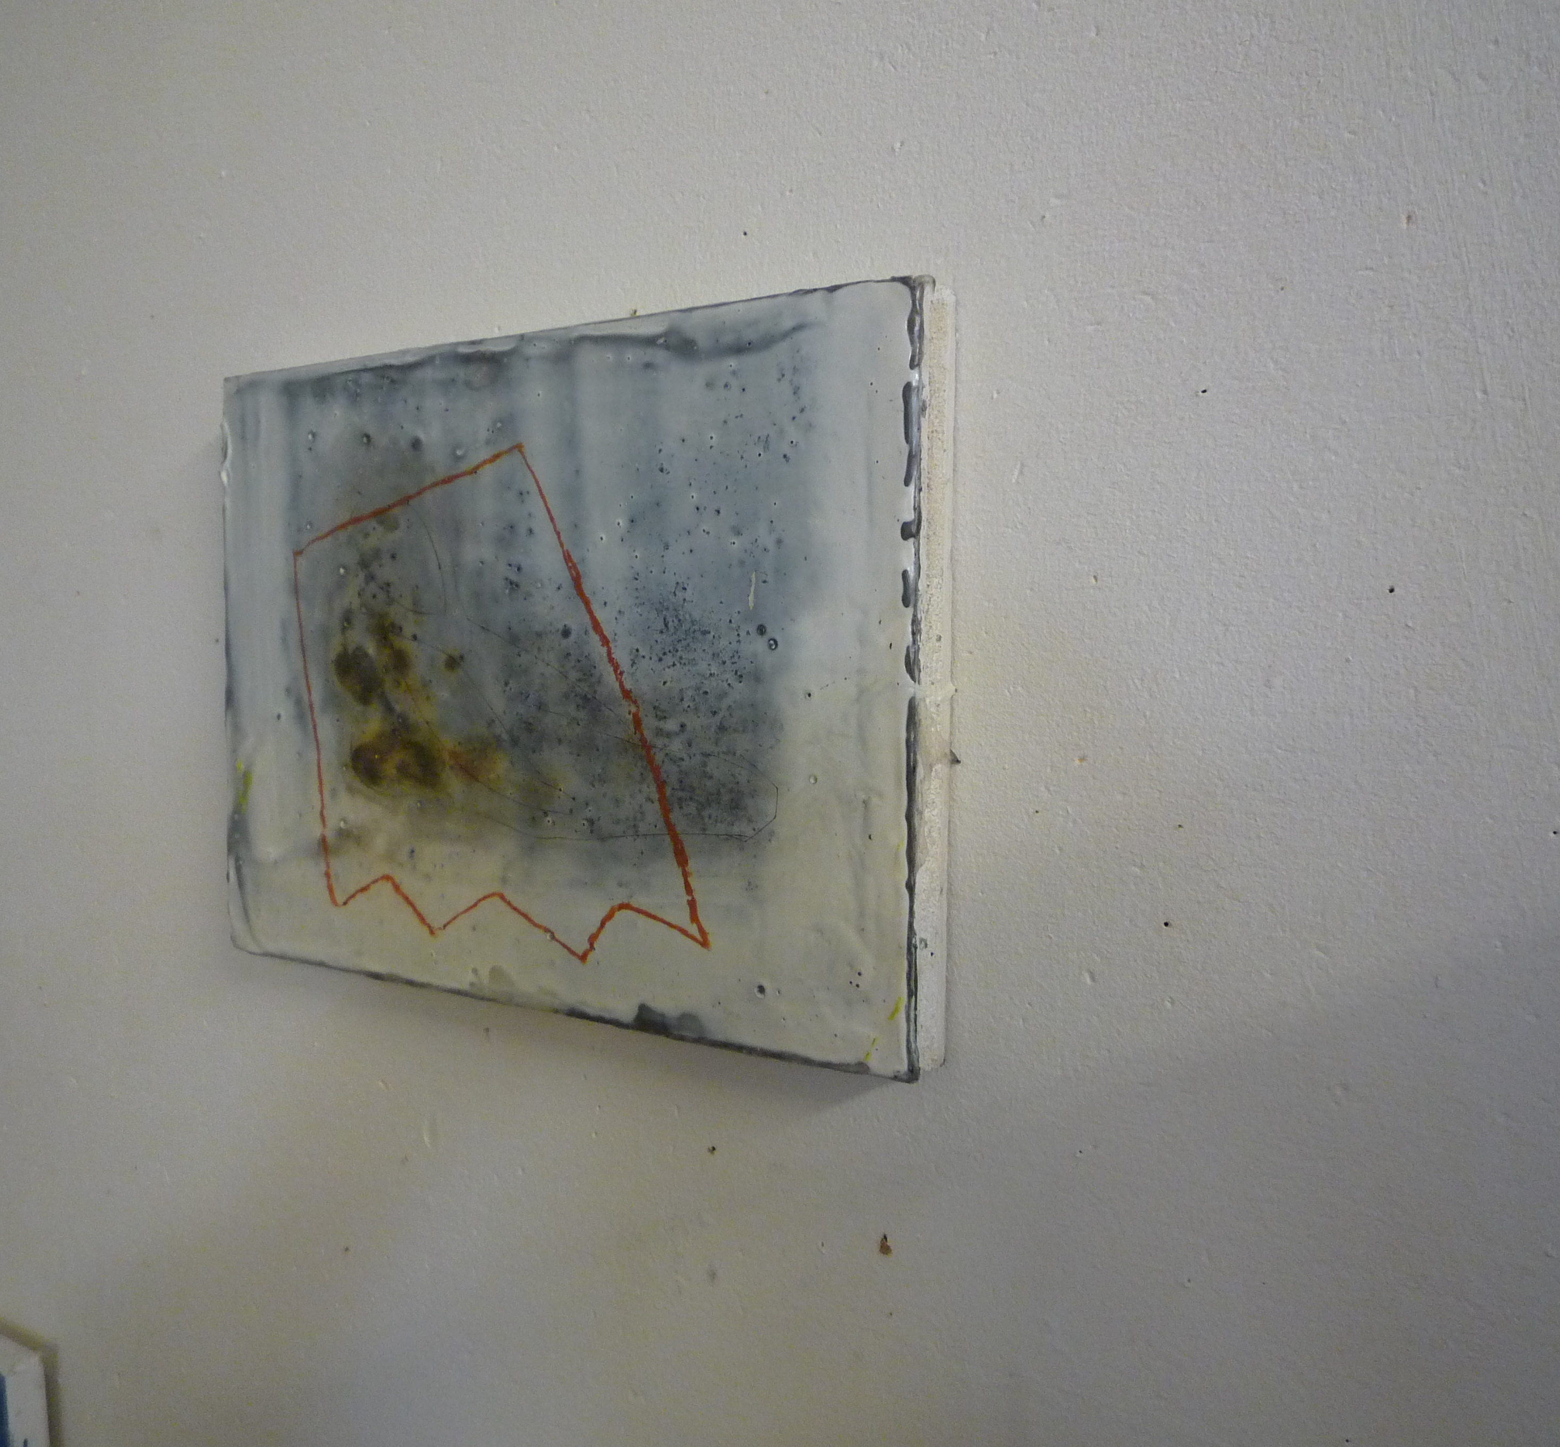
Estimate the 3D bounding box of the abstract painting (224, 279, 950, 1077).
[{"bbox_3d":[-0.112,-0.022,0.637,0.402,0.302,0.025,2,4,32],"label":"abstract painting"}]

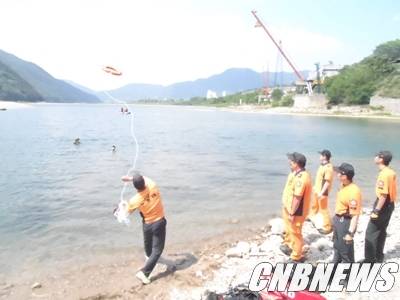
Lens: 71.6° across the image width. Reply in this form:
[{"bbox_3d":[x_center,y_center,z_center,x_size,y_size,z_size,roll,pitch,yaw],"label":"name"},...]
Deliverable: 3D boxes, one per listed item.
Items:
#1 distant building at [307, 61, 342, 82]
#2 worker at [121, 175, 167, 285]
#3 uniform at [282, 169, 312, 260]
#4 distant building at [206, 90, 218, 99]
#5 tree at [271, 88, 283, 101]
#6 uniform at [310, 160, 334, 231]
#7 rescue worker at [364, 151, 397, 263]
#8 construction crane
[{"bbox_3d":[51.632,-32.555,115.000,14.930,9.124,12.000,0,10,0],"label":"distant building"},{"bbox_3d":[-0.808,1.150,3.975,0.660,1.690,0.580,-3,10,-15],"label":"worker"},{"bbox_3d":[1.437,0.980,4.110,0.420,1.450,0.500,3,10,18],"label":"uniform"},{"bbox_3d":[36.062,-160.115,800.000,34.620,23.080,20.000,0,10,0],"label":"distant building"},{"bbox_3d":[33.105,-23.909,120.000,5.626,5.842,5.500,0,10,0],"label":"tree"},{"bbox_3d":[2.371,0.940,5.458,0.400,1.420,0.480,4,10,20],"label":"uniform"},{"bbox_3d":[2.536,0.866,3.978,0.380,1.730,0.480,8,12,37],"label":"rescue worker"},{"bbox_3d":[27.039,-32.348,92.000,20.570,27.869,6.000,0,10,0],"label":"construction crane"}]

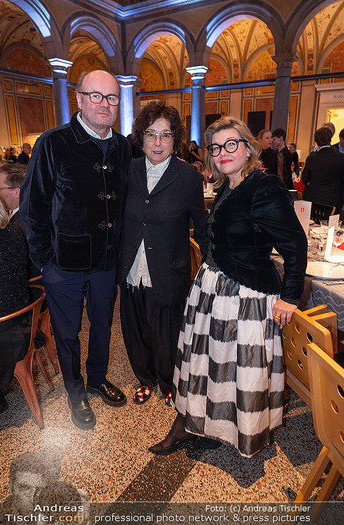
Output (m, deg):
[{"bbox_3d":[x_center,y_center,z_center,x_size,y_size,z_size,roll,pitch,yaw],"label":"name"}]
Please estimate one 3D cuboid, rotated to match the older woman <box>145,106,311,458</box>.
[{"bbox_3d":[0.246,0.175,1.588,0.560,1.570,0.620,15,22,43],"label":"older woman"}]

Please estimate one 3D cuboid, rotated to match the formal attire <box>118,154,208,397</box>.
[{"bbox_3d":[-0.050,0.117,1.951,0.510,1.380,0.320,4,17,13],"label":"formal attire"}]

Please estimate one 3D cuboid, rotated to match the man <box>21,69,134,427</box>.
[{"bbox_3d":[-0.455,-0.001,1.807,0.580,1.790,0.400,-11,19,-32],"label":"man"}]

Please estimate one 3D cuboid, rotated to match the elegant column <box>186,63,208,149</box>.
[{"bbox_3d":[0.796,-4.071,11.417,0.560,4.200,0.560,7,18,23],"label":"elegant column"}]

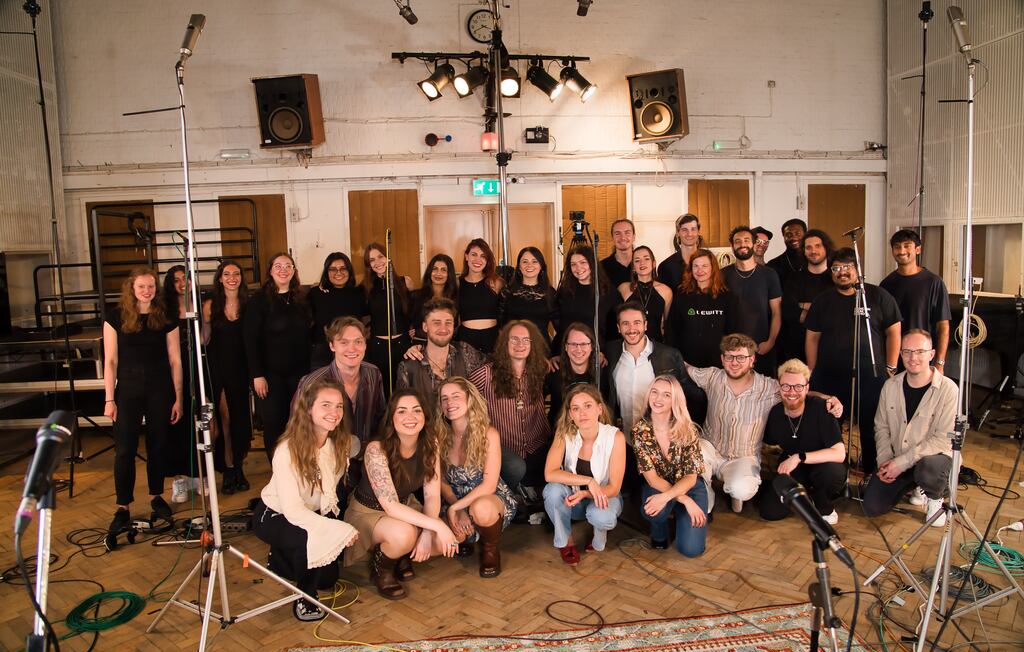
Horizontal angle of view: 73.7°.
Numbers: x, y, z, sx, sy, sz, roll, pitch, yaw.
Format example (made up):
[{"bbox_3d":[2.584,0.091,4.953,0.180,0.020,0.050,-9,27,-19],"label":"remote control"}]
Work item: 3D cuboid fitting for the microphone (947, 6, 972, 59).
[{"bbox_3d":[1.658,-1.095,2.530,0.060,0.200,0.060,3,-15,-30],"label":"microphone"}]

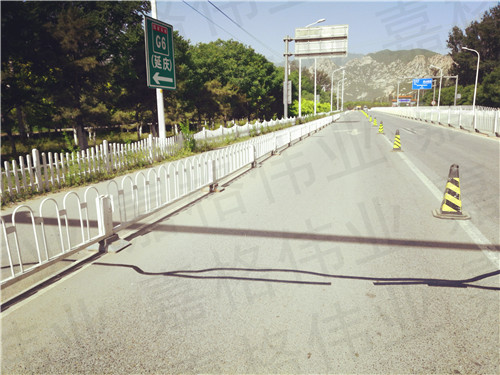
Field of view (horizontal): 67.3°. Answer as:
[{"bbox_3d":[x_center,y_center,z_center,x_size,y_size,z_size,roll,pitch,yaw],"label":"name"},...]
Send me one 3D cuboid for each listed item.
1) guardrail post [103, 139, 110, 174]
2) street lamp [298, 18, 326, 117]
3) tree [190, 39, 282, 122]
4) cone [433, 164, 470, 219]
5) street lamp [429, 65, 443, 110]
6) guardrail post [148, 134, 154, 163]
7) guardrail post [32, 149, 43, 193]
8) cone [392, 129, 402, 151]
[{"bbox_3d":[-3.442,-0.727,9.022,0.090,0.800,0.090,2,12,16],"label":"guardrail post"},{"bbox_3d":[6.487,-12.055,39.099,2.620,10.088,0.350,2,13,16],"label":"street lamp"},{"bbox_3d":[-1.204,-9.936,35.403,7.600,7.754,7.600,2,13,16],"label":"tree"},{"bbox_3d":[2.811,0.036,5.176,0.450,0.713,0.450,2,13,16],"label":"cone"},{"bbox_3d":[43.889,-23.160,89.219,2.400,10.500,0.300,2,12,16],"label":"street lamp"},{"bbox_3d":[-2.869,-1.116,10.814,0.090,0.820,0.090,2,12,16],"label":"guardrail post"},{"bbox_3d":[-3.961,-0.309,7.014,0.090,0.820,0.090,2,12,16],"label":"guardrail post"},{"bbox_3d":[4.990,-1.586,12.683,0.400,0.700,0.400,2,12,16],"label":"cone"}]

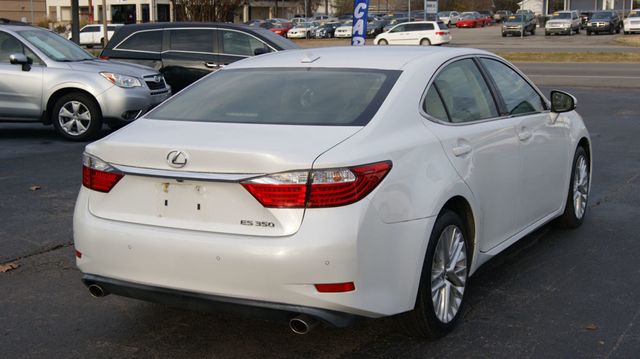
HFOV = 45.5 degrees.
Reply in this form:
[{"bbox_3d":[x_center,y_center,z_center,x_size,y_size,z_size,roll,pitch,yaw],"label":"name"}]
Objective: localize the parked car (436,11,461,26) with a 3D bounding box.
[{"bbox_3d":[12.482,-15.323,73.000,1.800,1.500,4.600,4,11,26],"label":"parked car"}]

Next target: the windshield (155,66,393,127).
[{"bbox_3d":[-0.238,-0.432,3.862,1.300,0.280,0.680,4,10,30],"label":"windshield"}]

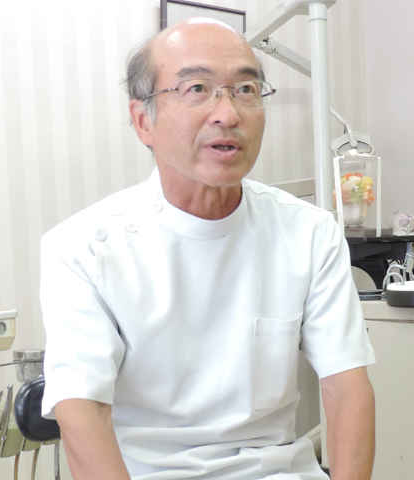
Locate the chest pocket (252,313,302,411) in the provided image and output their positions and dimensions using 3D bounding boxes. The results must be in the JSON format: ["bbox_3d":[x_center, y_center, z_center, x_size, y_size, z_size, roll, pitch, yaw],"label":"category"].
[{"bbox_3d":[0.095,0.168,1.020,0.095,0.122,0.020,-6,12,-43],"label":"chest pocket"}]

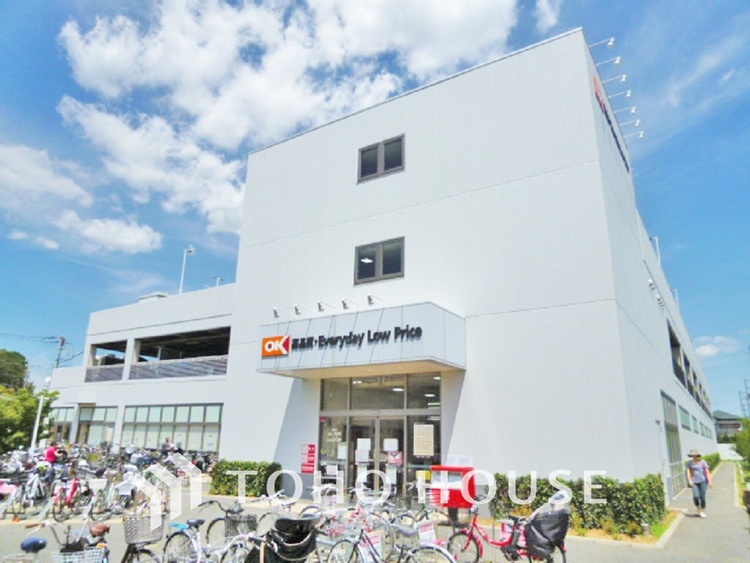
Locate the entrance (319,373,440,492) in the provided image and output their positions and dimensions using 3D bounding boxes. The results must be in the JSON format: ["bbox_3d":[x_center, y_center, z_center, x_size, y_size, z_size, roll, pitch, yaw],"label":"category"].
[{"bbox_3d":[0.047,4.324,14.328,3.984,3.379,0.250,-9,-20,32],"label":"entrance"}]

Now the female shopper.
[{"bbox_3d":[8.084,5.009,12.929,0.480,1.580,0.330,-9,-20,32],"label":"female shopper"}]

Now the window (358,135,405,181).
[{"bbox_3d":[0.194,-3.956,16.899,1.800,1.270,0.120,-9,-20,32],"label":"window"}]

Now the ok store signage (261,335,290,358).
[{"bbox_3d":[-2.756,1.789,14.485,1.050,0.530,0.120,-9,-20,32],"label":"ok store signage"}]

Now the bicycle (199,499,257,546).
[{"bbox_3d":[-1.773,3.143,6.238,0.580,1.060,1.780,13,-20,-33],"label":"bicycle"}]

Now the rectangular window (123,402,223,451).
[{"bbox_3d":[-12.155,8.542,30.547,9.150,2.550,0.150,-9,-20,32],"label":"rectangular window"}]

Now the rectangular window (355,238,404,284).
[{"bbox_3d":[0.129,-0.603,15.899,1.810,1.290,0.120,-9,-20,32],"label":"rectangular window"}]

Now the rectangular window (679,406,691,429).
[{"bbox_3d":[15.171,6.729,25.439,0.120,0.820,5.600,-9,-20,32],"label":"rectangular window"}]

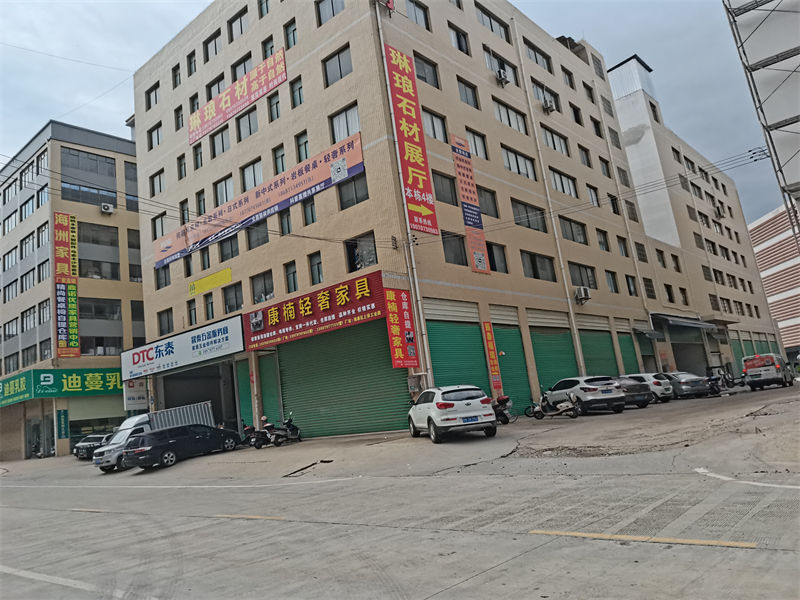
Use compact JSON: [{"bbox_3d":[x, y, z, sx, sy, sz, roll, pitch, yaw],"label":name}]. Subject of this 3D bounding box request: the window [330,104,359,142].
[{"bbox_3d":[-2.565,-8.224,28.010,1.787,1.467,0.150,-17,-14,38],"label":"window"}]

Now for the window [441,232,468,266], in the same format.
[{"bbox_3d":[2.475,-2.292,27.613,0.200,1.520,1.800,-17,-14,39],"label":"window"}]

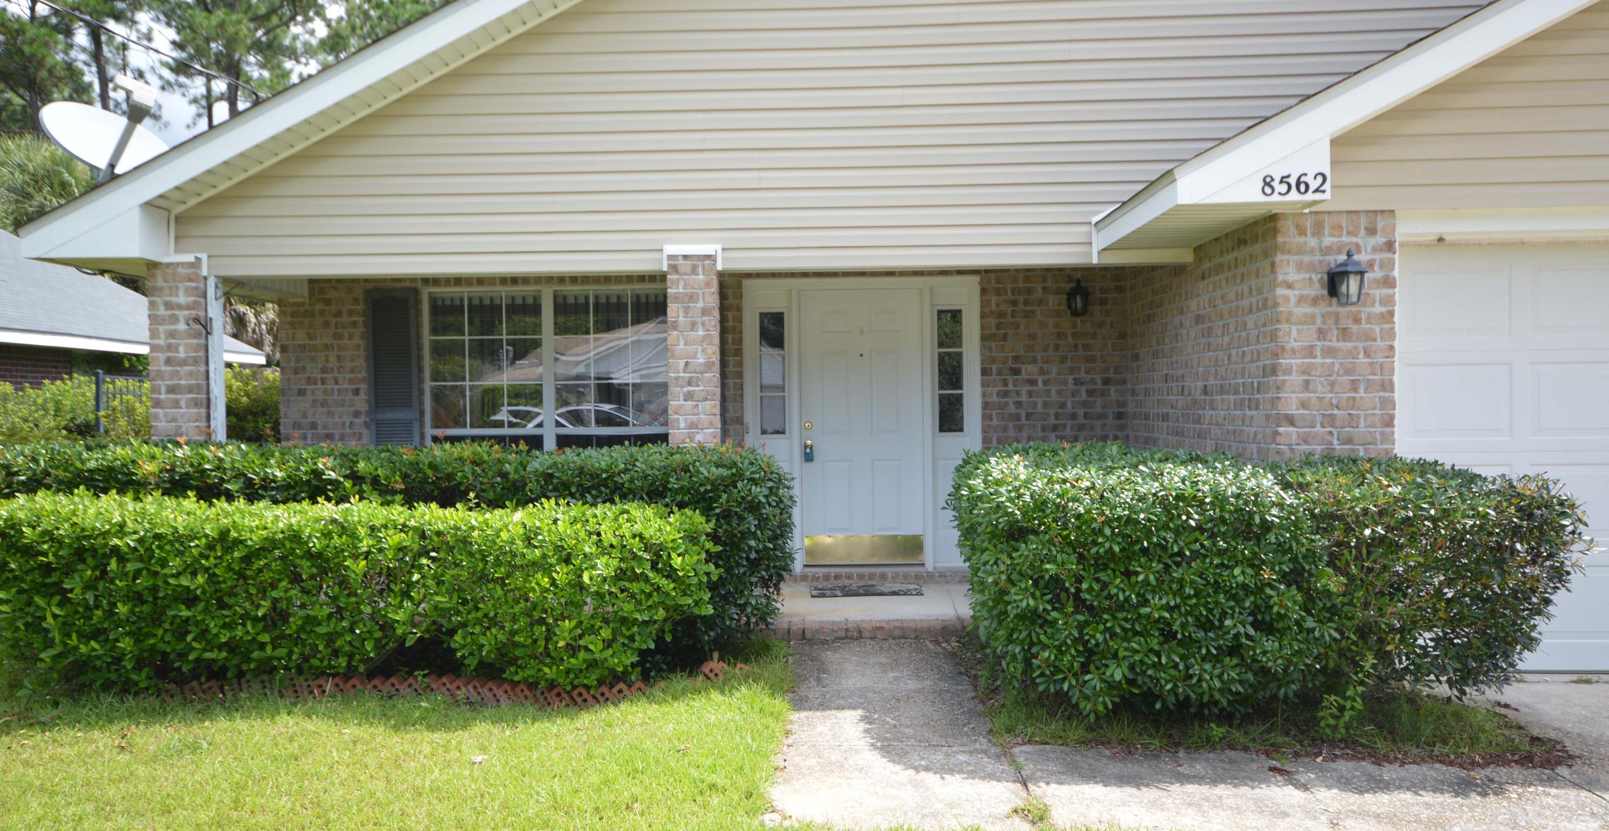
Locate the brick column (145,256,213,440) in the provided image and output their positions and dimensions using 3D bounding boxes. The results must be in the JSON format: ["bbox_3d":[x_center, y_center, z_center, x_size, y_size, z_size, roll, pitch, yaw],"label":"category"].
[{"bbox_3d":[-3.730,0.171,6.561,0.320,2.210,0.310,-1,1,2],"label":"brick column"}]

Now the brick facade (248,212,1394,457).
[{"bbox_3d":[-0.518,0.131,6.547,6.840,2.280,2.520,-1,1,2],"label":"brick facade"}]

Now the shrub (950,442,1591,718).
[{"bbox_3d":[2.018,0.722,5.107,2.450,1.110,1.550,-1,1,2],"label":"shrub"}]

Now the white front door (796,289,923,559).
[{"bbox_3d":[0.423,0.082,7.821,0.914,2.020,0.060,-1,1,2],"label":"white front door"}]

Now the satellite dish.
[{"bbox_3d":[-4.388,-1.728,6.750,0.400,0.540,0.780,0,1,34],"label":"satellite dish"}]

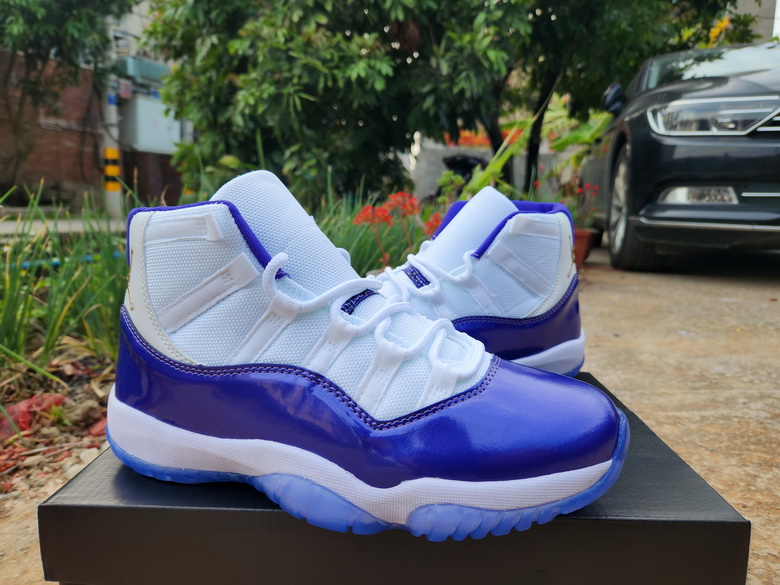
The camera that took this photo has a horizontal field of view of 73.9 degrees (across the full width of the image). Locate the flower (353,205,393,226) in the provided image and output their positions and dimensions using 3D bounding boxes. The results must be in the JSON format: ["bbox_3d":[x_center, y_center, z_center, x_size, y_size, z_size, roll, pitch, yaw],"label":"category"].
[{"bbox_3d":[-0.040,-0.186,1.250,0.090,0.055,0.085,1,9,2],"label":"flower"}]

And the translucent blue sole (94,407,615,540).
[{"bbox_3d":[-0.025,0.080,0.292,0.297,0.052,0.104,3,10,14],"label":"translucent blue sole"}]

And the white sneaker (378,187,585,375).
[{"bbox_3d":[0.031,-0.001,0.416,0.297,0.172,0.105,-3,10,-20],"label":"white sneaker"}]

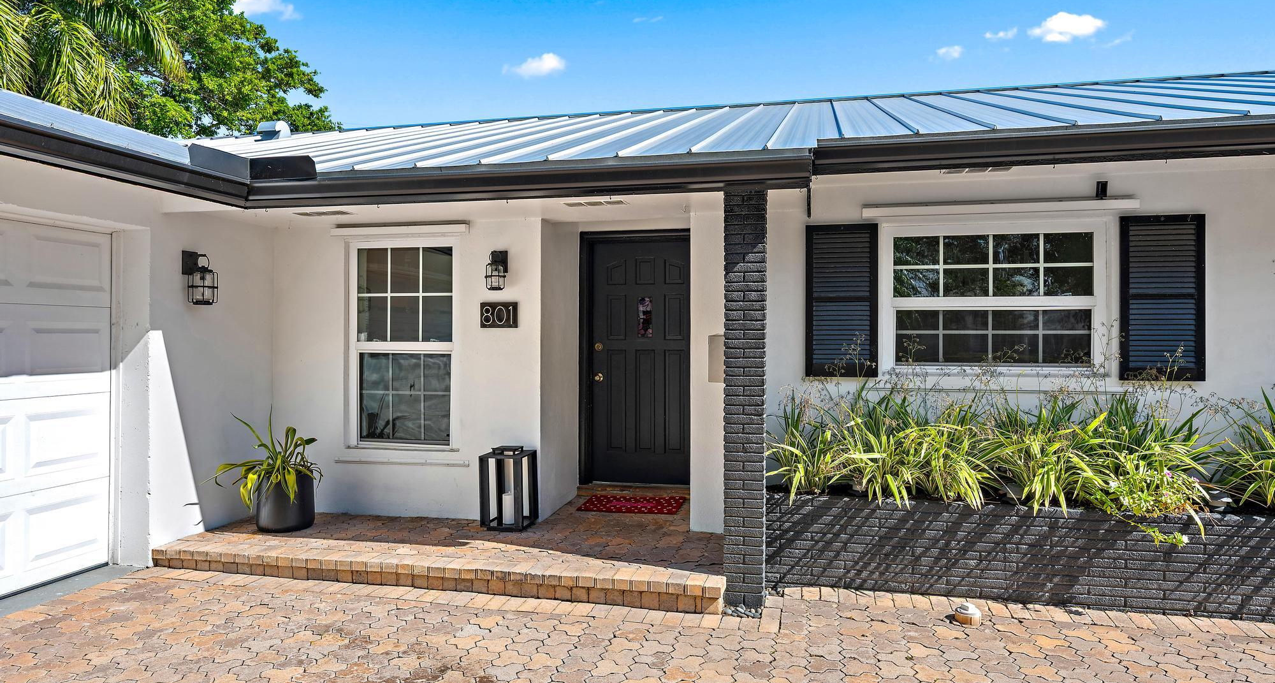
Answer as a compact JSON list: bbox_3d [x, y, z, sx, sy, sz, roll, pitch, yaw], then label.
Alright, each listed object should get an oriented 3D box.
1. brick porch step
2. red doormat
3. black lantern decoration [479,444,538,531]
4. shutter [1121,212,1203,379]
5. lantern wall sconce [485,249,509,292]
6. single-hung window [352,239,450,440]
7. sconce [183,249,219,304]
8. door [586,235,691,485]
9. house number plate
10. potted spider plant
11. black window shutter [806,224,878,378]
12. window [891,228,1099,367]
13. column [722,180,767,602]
[{"bbox_3d":[-1.246,1.375,4.768,3.570,0.142,0.520,0,0,12],"label":"brick porch step"},{"bbox_3d":[-0.036,1.286,6.164,0.765,0.015,0.580,0,0,8],"label":"red doormat"},{"bbox_3d":[-0.889,1.018,5.430,0.305,0.565,0.310,0,0,12],"label":"black lantern decoration"},{"bbox_3d":[3.214,-0.264,4.776,0.466,1.005,0.040,0,0,12],"label":"shutter"},{"bbox_3d":[-1.020,-0.509,5.606,0.143,0.290,0.175,0,0,12],"label":"lantern wall sconce"},{"bbox_3d":[-1.750,0.008,5.824,0.850,1.490,0.100,0,0,12],"label":"single-hung window"},{"bbox_3d":[-2.886,-0.420,5.172,0.187,0.355,0.165,0,0,12],"label":"sconce"},{"bbox_3d":[0.050,0.177,6.543,0.930,2.060,0.070,0,0,12],"label":"door"},{"bbox_3d":[-1.003,-0.189,5.625,0.290,0.187,0.030,0,0,12],"label":"house number plate"},{"bbox_3d":[-2.557,0.887,5.441,0.660,0.810,0.580,0,0,12],"label":"potted spider plant"},{"bbox_3d":[1.356,-0.267,5.171,0.463,1.005,0.040,0,0,12],"label":"black window shutter"},{"bbox_3d":[2.305,-0.283,5.051,1.310,0.930,0.090,0,0,12],"label":"window"},{"bbox_3d":[0.614,0.311,4.423,0.220,2.320,0.220,0,0,12],"label":"column"}]

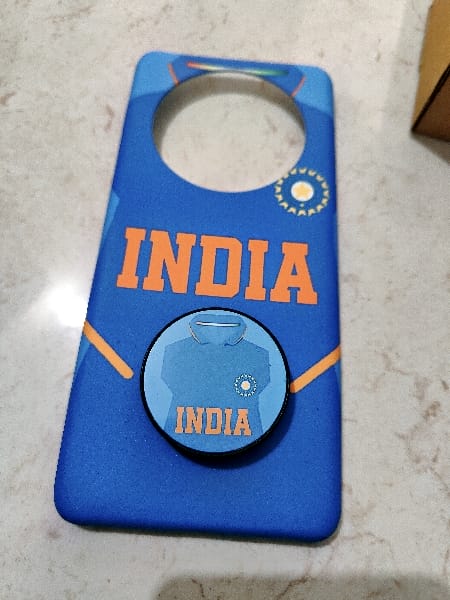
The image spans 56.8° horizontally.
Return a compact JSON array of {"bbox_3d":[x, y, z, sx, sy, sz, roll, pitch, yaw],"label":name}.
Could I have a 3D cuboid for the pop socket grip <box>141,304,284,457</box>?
[{"bbox_3d":[-0.003,0.023,0.117,0.040,0.010,0.040,5,71,-1],"label":"pop socket grip"}]

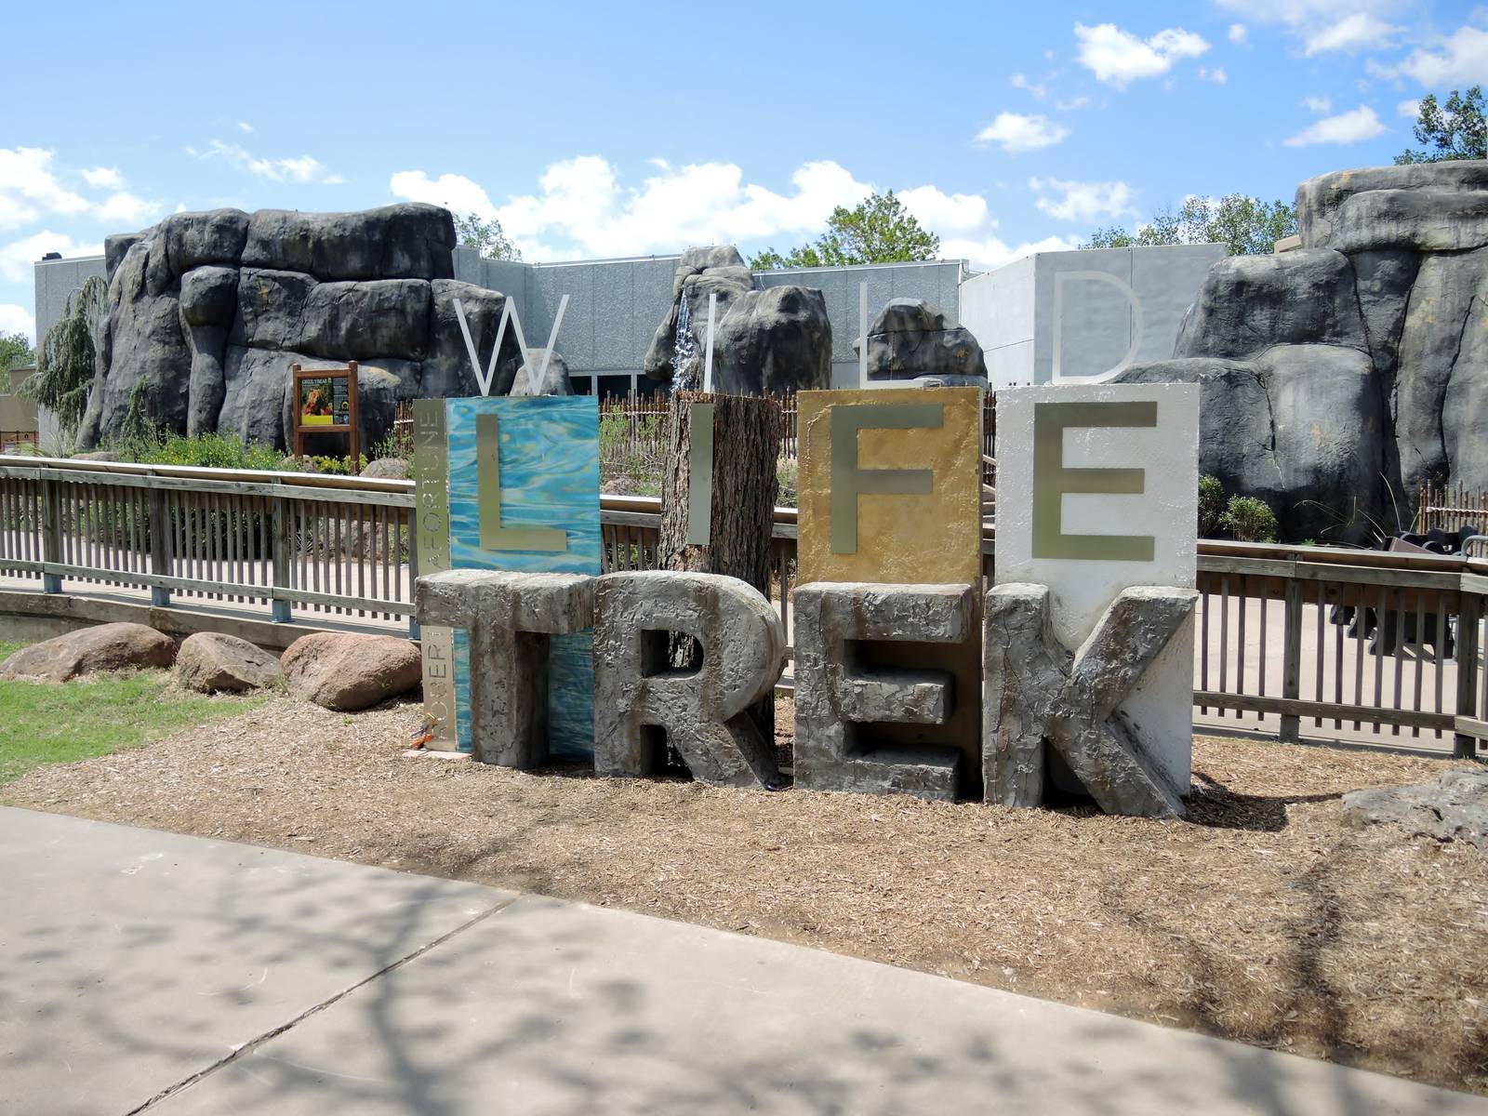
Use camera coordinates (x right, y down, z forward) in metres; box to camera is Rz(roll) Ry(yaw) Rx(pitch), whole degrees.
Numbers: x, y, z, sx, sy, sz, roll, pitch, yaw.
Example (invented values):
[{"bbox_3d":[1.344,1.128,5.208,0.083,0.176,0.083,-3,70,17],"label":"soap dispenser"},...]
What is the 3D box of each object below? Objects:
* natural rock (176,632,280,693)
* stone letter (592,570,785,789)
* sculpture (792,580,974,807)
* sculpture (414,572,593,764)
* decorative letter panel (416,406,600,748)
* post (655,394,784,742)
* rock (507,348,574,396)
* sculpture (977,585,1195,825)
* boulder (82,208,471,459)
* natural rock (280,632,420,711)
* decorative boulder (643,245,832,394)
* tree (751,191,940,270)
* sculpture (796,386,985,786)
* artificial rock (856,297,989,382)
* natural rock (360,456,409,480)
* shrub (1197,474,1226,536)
[{"bbox_3d":[-3.452,0.698,8.059,0.640,0.360,0.500,0,5,0],"label":"natural rock"},{"bbox_3d":[-0.249,0.588,5.917,0.884,0.980,0.391,1,5,16],"label":"stone letter"},{"bbox_3d":[0.645,0.604,5.553,0.768,0.934,0.384,1,5,15],"label":"sculpture"},{"bbox_3d":[-1.179,0.558,6.051,0.823,0.934,0.384,1,5,15],"label":"sculpture"},{"bbox_3d":[-1.227,0.104,6.415,1.066,1.889,0.131,1,5,16],"label":"decorative letter panel"},{"bbox_3d":[-0.082,0.099,6.182,0.566,1.848,0.525,1,5,15],"label":"post"},{"bbox_3d":[-4.068,-3.373,24.000,1.500,1.750,1.400,-1,5,-9],"label":"rock"},{"bbox_3d":[1.532,0.625,5.412,0.865,0.965,0.391,1,5,16],"label":"sculpture"},{"bbox_3d":[-7.693,-3.607,19.500,5.700,4.000,3.300,-2,5,-16],"label":"boulder"},{"bbox_3d":[-2.453,0.707,7.499,0.800,0.460,0.620,0,5,0],"label":"natural rock"},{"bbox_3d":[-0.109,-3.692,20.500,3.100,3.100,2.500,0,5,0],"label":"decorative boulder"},{"bbox_3d":[3.163,-6.414,37.000,6.100,9.000,6.000,0,5,0],"label":"tree"},{"bbox_3d":[0.701,0.126,5.775,0.861,1.848,0.151,1,5,15],"label":"sculpture"},{"bbox_3d":[3.706,-4.382,25.000,2.600,1.950,2.000,0,5,8],"label":"artificial rock"},{"bbox_3d":[-4.426,-1.021,15.000,0.680,0.500,0.600,-2,5,-16],"label":"natural rock"},{"bbox_3d":[6.127,-0.688,16.000,0.650,0.860,0.650,1,5,21],"label":"shrub"}]

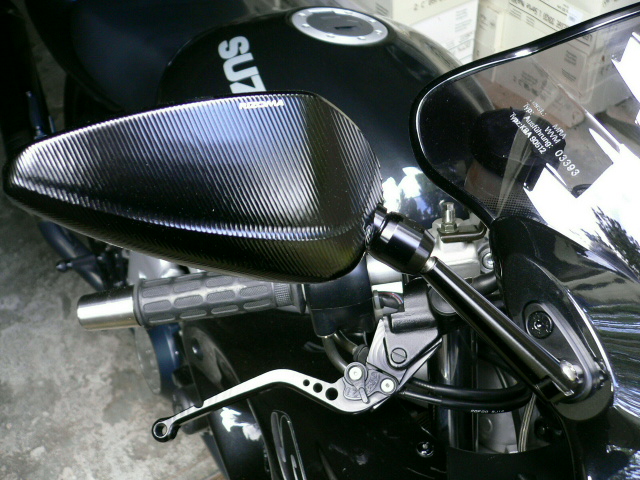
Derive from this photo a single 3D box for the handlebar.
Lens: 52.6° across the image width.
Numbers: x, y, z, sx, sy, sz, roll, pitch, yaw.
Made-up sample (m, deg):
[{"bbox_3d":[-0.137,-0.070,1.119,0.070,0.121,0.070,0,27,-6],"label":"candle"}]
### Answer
[{"bbox_3d":[-0.104,0.047,0.505,0.185,0.037,0.037,-5,38,9],"label":"handlebar"}]

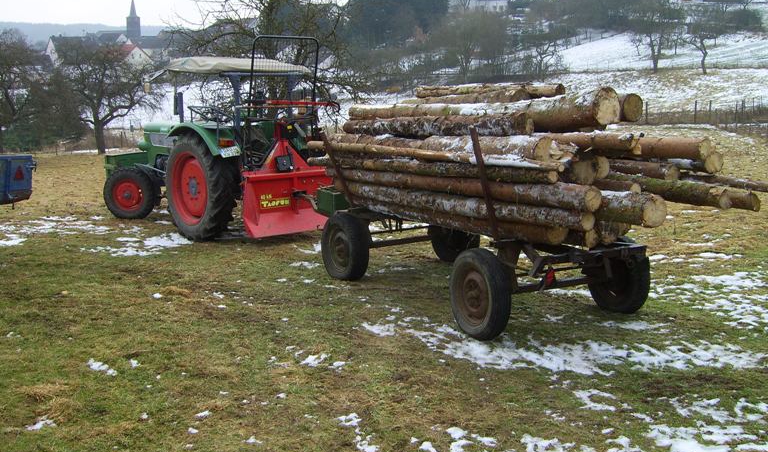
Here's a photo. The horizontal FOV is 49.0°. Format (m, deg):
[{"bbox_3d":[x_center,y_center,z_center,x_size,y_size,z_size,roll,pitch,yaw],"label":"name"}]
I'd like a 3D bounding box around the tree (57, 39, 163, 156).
[{"bbox_3d":[-9.768,-4.537,30.000,3.772,3.985,3.583,-3,10,-18],"label":"tree"}]

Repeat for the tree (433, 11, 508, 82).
[{"bbox_3d":[7.387,-15.329,72.000,6.490,6.149,6.166,1,9,6],"label":"tree"}]

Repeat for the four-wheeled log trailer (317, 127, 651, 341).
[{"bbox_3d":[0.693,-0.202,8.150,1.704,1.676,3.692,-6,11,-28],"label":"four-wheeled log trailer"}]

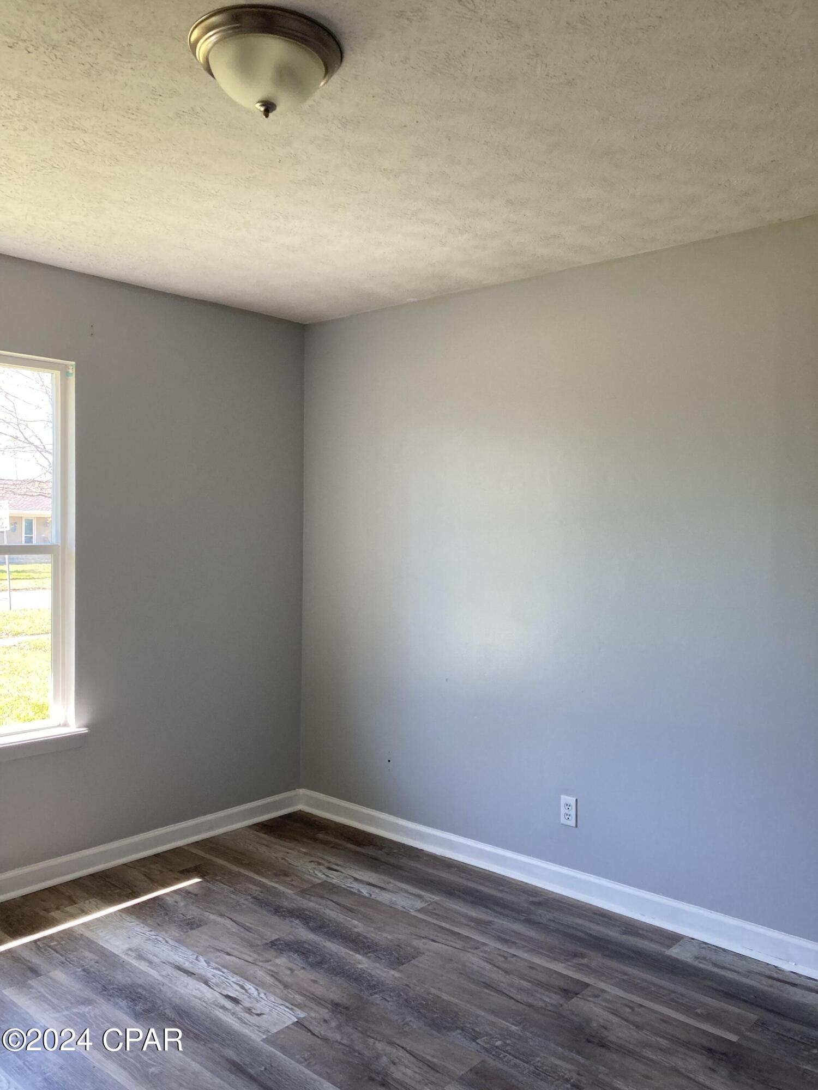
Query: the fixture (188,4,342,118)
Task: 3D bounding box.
[{"bbox_3d":[-0.303,-0.981,1.872,0.322,0.148,0.322,1,1,0],"label":"fixture"}]

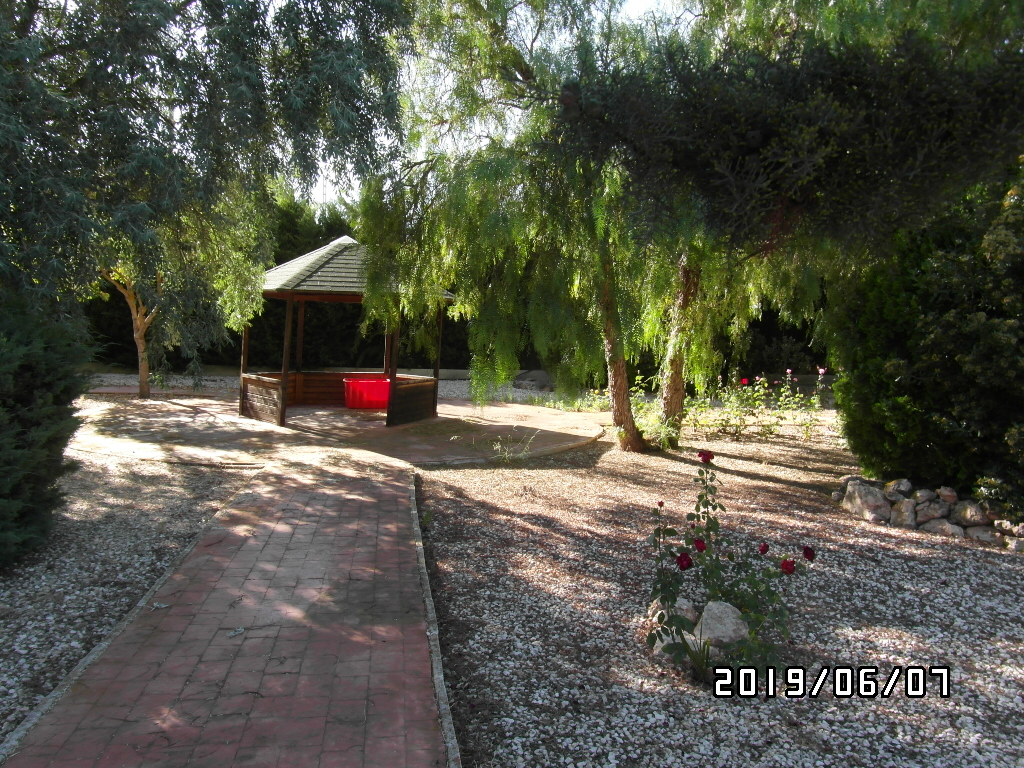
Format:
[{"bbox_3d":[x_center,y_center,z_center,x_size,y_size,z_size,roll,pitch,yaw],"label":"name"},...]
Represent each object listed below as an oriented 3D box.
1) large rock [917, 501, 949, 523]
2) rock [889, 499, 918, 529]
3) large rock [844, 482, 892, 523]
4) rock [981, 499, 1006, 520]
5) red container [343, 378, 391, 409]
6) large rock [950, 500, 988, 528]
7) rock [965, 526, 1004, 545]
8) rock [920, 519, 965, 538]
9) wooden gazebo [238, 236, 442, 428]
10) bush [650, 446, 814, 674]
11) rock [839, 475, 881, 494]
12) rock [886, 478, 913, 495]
[{"bbox_3d":[3.782,1.144,6.370,0.300,0.190,0.250,4,4,31],"label":"large rock"},{"bbox_3d":[3.549,1.171,6.420,0.250,0.260,0.240,4,4,29],"label":"rock"},{"bbox_3d":[3.355,1.114,6.700,0.460,0.340,0.380,4,4,27],"label":"large rock"},{"bbox_3d":[4.277,1.126,6.320,0.250,0.200,0.240,5,4,35],"label":"rock"},{"bbox_3d":[-2.809,0.196,13.900,0.890,0.530,0.580,1,4,-13],"label":"red container"},{"bbox_3d":[4.008,1.139,6.220,0.330,0.230,0.270,5,4,33],"label":"large rock"},{"bbox_3d":[3.975,1.280,5.960,0.330,0.160,0.260,5,4,34],"label":"rock"},{"bbox_3d":[3.726,1.254,6.160,0.400,0.160,0.280,5,4,32],"label":"rock"},{"bbox_3d":[-3.054,-1.041,12.930,3.800,3.271,3.400,1,4,-13],"label":"wooden gazebo"},{"bbox_3d":[1.071,0.871,3.464,0.788,1.051,0.650,3,4,18],"label":"bush"},{"bbox_3d":[3.608,1.061,7.350,0.420,0.250,0.340,4,4,27],"label":"rock"},{"bbox_3d":[3.783,1.018,6.950,0.270,0.180,0.240,4,4,29],"label":"rock"}]

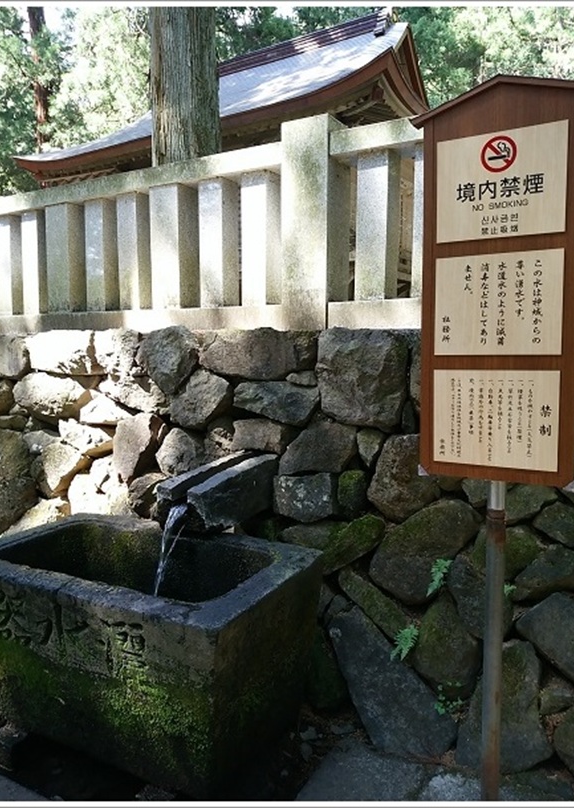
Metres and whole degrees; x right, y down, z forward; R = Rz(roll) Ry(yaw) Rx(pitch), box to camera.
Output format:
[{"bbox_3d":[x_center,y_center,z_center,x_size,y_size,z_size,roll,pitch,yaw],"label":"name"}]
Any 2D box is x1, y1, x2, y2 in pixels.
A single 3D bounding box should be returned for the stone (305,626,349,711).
[{"bbox_3d":[0.145,1.089,2.522,0.193,0.271,0.200,2,5,29],"label":"stone"}]

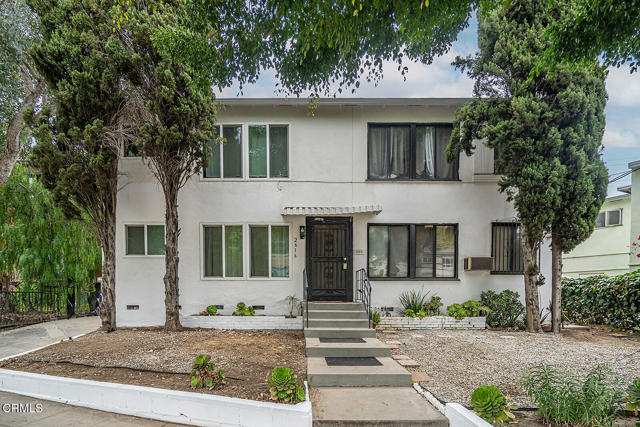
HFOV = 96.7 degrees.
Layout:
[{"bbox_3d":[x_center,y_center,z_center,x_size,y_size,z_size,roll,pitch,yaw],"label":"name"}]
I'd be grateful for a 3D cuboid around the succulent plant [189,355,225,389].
[{"bbox_3d":[-1.483,2.083,3.750,0.430,0.380,0.380,0,-2,0],"label":"succulent plant"}]

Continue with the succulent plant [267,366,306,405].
[{"bbox_3d":[-0.412,2.056,3.400,0.440,0.370,0.400,0,-2,0],"label":"succulent plant"}]

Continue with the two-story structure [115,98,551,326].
[{"bbox_3d":[0.340,0.200,11.300,12.000,6.200,8.000,0,-2,0],"label":"two-story structure"}]

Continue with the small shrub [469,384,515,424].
[{"bbox_3d":[1.789,1.970,2.950,0.440,0.360,0.400,0,-2,0],"label":"small shrub"}]

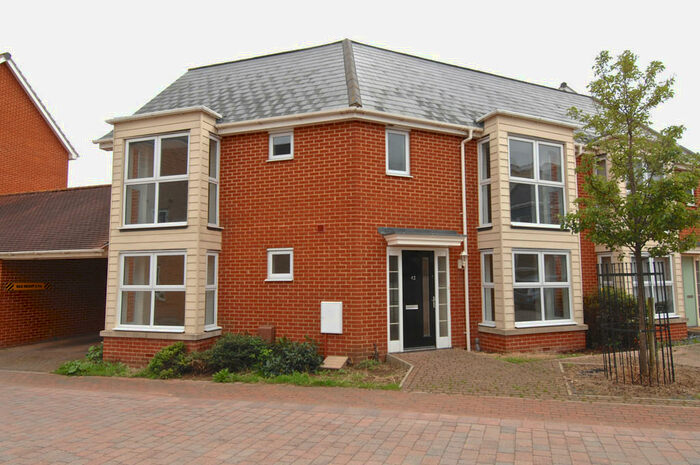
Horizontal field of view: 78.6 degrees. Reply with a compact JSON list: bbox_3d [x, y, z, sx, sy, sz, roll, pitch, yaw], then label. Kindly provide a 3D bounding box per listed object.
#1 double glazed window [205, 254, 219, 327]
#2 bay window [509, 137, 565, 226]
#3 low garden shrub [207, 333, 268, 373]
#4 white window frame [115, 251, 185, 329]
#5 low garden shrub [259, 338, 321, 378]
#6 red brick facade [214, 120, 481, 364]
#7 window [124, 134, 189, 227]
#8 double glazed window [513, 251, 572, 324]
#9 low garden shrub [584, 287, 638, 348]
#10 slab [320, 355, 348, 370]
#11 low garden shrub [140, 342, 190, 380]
[{"bbox_3d":[-2.926,1.218,8.935,0.110,1.600,0.430,-2,-6,19],"label":"double glazed window"},{"bbox_3d":[4.174,-1.134,9.505,1.720,2.010,0.140,2,-6,-25],"label":"bay window"},{"bbox_3d":[-2.172,2.305,8.343,1.250,0.720,0.900,-2,-6,19],"label":"low garden shrub"},{"bbox_3d":[-4.088,1.183,8.810,1.690,1.540,0.130,-2,-5,18],"label":"white window frame"},{"bbox_3d":[-1.119,2.246,7.965,1.170,0.700,0.850,-2,-6,19],"label":"low garden shrub"},{"bbox_3d":[0.076,0.163,8.839,5.670,4.650,1.236,0,-5,-3],"label":"red brick facade"},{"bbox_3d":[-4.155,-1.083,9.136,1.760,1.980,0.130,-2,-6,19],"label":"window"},{"bbox_3d":[4.171,1.217,9.262,1.760,1.590,0.130,2,-6,-24],"label":"double glazed window"},{"bbox_3d":[6.130,1.991,10.124,1.450,1.420,1.100,2,-6,-24],"label":"low garden shrub"},{"bbox_3d":[-0.282,2.423,7.917,0.399,0.045,0.411,-2,13,18],"label":"slab"},{"bbox_3d":[-3.476,2.434,8.094,0.880,0.650,0.620,-2,-5,18],"label":"low garden shrub"}]

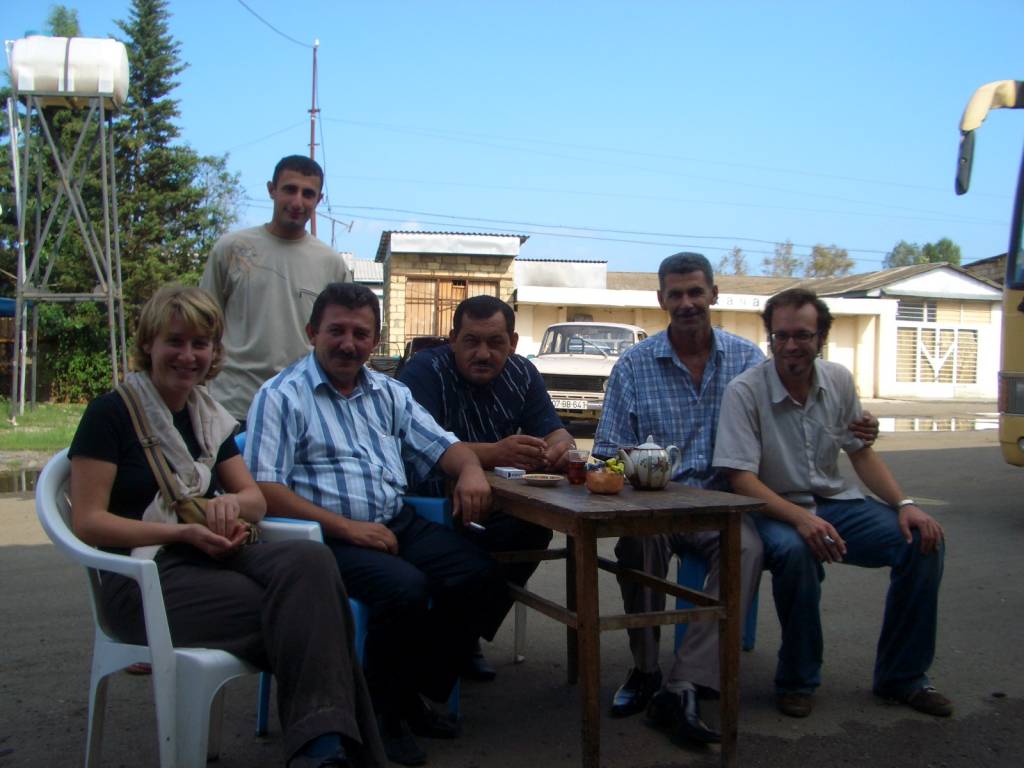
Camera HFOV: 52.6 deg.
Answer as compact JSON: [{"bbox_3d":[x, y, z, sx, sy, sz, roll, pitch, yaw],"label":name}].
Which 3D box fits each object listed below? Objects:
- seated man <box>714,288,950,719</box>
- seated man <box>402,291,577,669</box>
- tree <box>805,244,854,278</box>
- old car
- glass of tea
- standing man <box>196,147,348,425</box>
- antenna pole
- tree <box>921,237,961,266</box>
[{"bbox_3d":[0.945,0.337,3.240,0.660,1.230,0.700,1,2,3],"label":"seated man"},{"bbox_3d":[-0.101,0.324,3.320,0.570,1.210,0.770,1,2,-19],"label":"seated man"},{"bbox_3d":[15.945,-3.610,52.000,2.700,6.800,2.700,1,2,0],"label":"tree"},{"bbox_3d":[1.140,-0.097,14.350,1.610,1.440,4.150,2,2,14],"label":"old car"},{"bbox_3d":[0.191,0.234,3.000,0.062,0.096,0.062,1,2,0],"label":"glass of tea"},{"bbox_3d":[-0.778,0.077,3.420,0.510,1.670,0.340,1,2,-7],"label":"standing man"},{"bbox_3d":[-5.368,-4.618,28.000,0.320,9.400,0.250,1,2,0],"label":"antenna pole"},{"bbox_3d":[22.244,-3.994,54.000,2.700,7.700,2.700,1,2,0],"label":"tree"}]

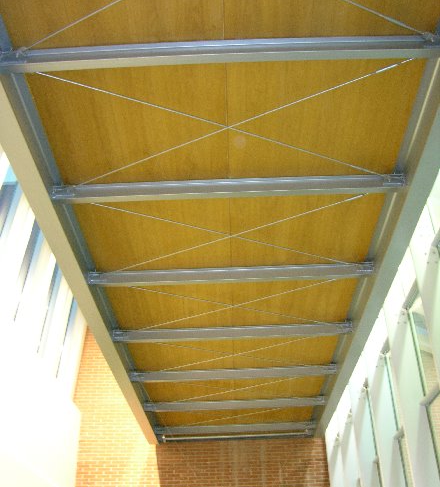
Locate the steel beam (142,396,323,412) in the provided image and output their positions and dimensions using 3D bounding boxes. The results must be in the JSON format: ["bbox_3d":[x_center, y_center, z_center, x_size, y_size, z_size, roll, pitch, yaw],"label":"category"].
[{"bbox_3d":[0.244,2.584,9.523,2.880,0.136,0.067,-2,-33,1],"label":"steel beam"}]

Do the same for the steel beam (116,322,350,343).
[{"bbox_3d":[0.147,1.081,7.204,2.880,0.136,0.067,-2,-33,1],"label":"steel beam"}]

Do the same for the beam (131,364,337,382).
[{"bbox_3d":[0.186,1.832,8.363,2.880,0.136,0.067,-2,-33,1],"label":"beam"}]

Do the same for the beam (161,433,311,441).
[{"bbox_3d":[0.290,3.501,10.753,2.664,0.050,0.050,-2,-33,1],"label":"beam"}]

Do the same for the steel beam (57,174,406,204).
[{"bbox_3d":[0.064,-0.453,4.887,2.880,0.136,0.067,-2,-33,1],"label":"steel beam"}]

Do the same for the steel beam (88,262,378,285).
[{"bbox_3d":[0.112,0.316,6.046,2.880,0.136,0.067,-2,-33,1],"label":"steel beam"}]

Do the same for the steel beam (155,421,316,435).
[{"bbox_3d":[0.275,3.315,10.691,2.880,0.136,0.067,-2,-33,1],"label":"steel beam"}]

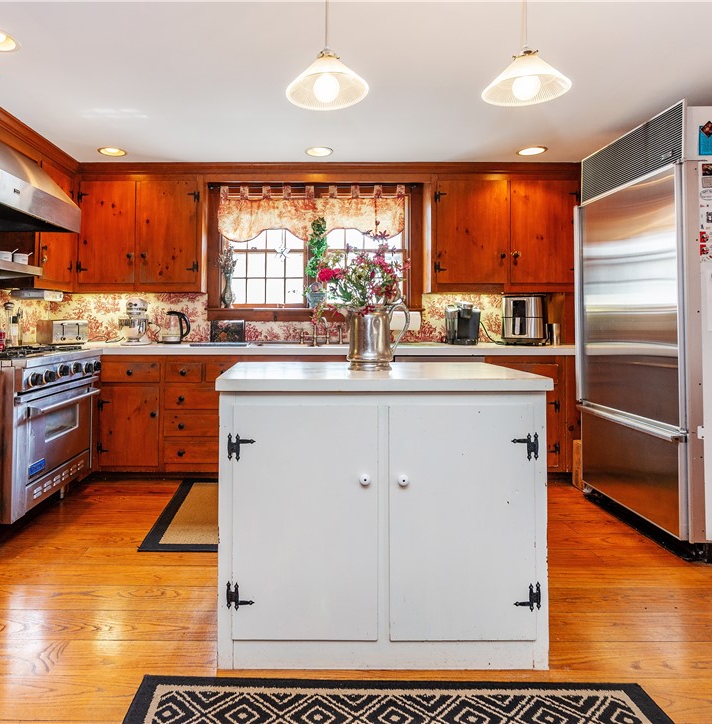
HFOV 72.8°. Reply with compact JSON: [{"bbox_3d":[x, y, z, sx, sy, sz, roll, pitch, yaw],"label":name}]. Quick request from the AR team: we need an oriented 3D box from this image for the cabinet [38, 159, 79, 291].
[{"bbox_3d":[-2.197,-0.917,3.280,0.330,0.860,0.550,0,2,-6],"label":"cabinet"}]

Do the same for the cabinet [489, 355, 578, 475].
[{"bbox_3d":[1.147,0.336,3.540,0.610,0.800,0.600,0,2,-2],"label":"cabinet"}]

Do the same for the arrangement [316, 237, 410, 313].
[{"bbox_3d":[0.022,-0.321,1.770,0.330,0.285,0.290,0,2,0],"label":"arrangement"}]

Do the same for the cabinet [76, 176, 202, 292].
[{"bbox_3d":[-1.616,-0.955,3.715,0.934,0.860,0.330,0,2,-2],"label":"cabinet"}]

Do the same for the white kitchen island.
[{"bbox_3d":[0.075,0.508,1.800,1.040,0.880,0.560,0,3,-2],"label":"white kitchen island"}]

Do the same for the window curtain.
[{"bbox_3d":[-0.350,-1.170,3.820,1.490,0.440,0.070,0,3,-2],"label":"window curtain"}]

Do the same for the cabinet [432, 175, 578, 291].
[{"bbox_3d":[1.115,-0.965,3.730,1.100,0.870,0.310,0,3,-2],"label":"cabinet"}]

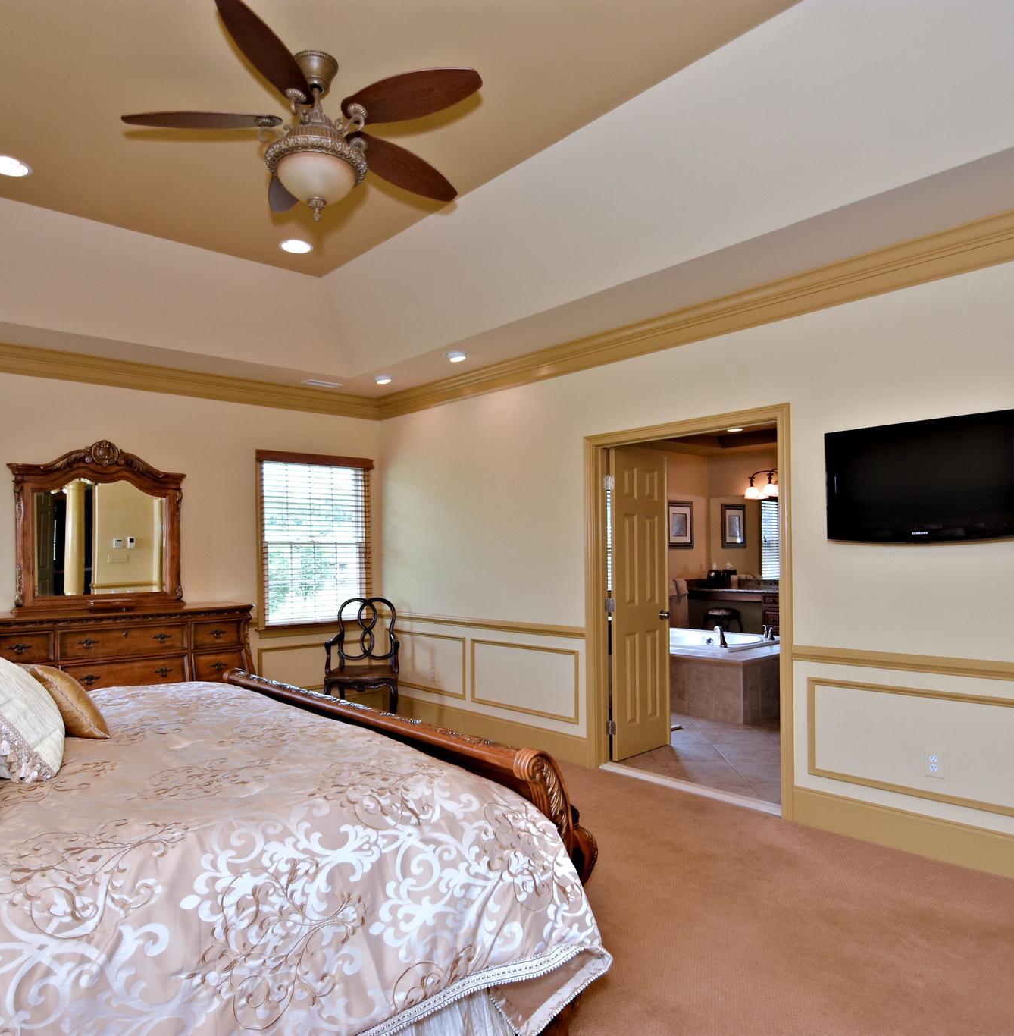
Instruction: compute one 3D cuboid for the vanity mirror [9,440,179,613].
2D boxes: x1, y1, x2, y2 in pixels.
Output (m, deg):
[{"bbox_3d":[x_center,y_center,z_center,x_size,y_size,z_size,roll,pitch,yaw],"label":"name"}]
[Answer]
[{"bbox_3d":[-2.660,0.050,4.520,1.020,1.100,0.120,0,-2,-38],"label":"vanity mirror"}]

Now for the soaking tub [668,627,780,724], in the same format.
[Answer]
[{"bbox_3d":[1.740,1.440,6.650,1.800,0.570,1.450,-2,-2,44],"label":"soaking tub"}]

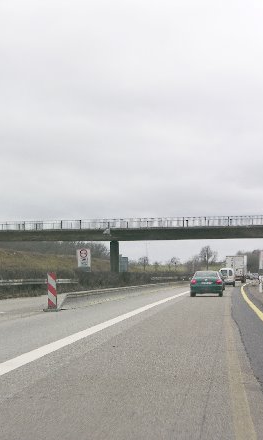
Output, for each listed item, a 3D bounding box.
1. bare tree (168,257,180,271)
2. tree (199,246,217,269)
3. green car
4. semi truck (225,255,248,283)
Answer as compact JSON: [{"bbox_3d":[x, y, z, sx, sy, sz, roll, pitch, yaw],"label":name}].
[{"bbox_3d":[10.870,11.000,300.000,3.200,3.700,3.200,0,-3,0],"label":"bare tree"},{"bbox_3d":[20.492,10.381,320.000,4.900,6.600,4.900,0,-3,0],"label":"tree"},{"bbox_3d":[4.240,3.460,64.500,1.720,1.420,4.450,0,-3,7],"label":"green car"},{"bbox_3d":[16.000,7.420,178.500,2.550,3.950,15.300,0,-3,7],"label":"semi truck"}]

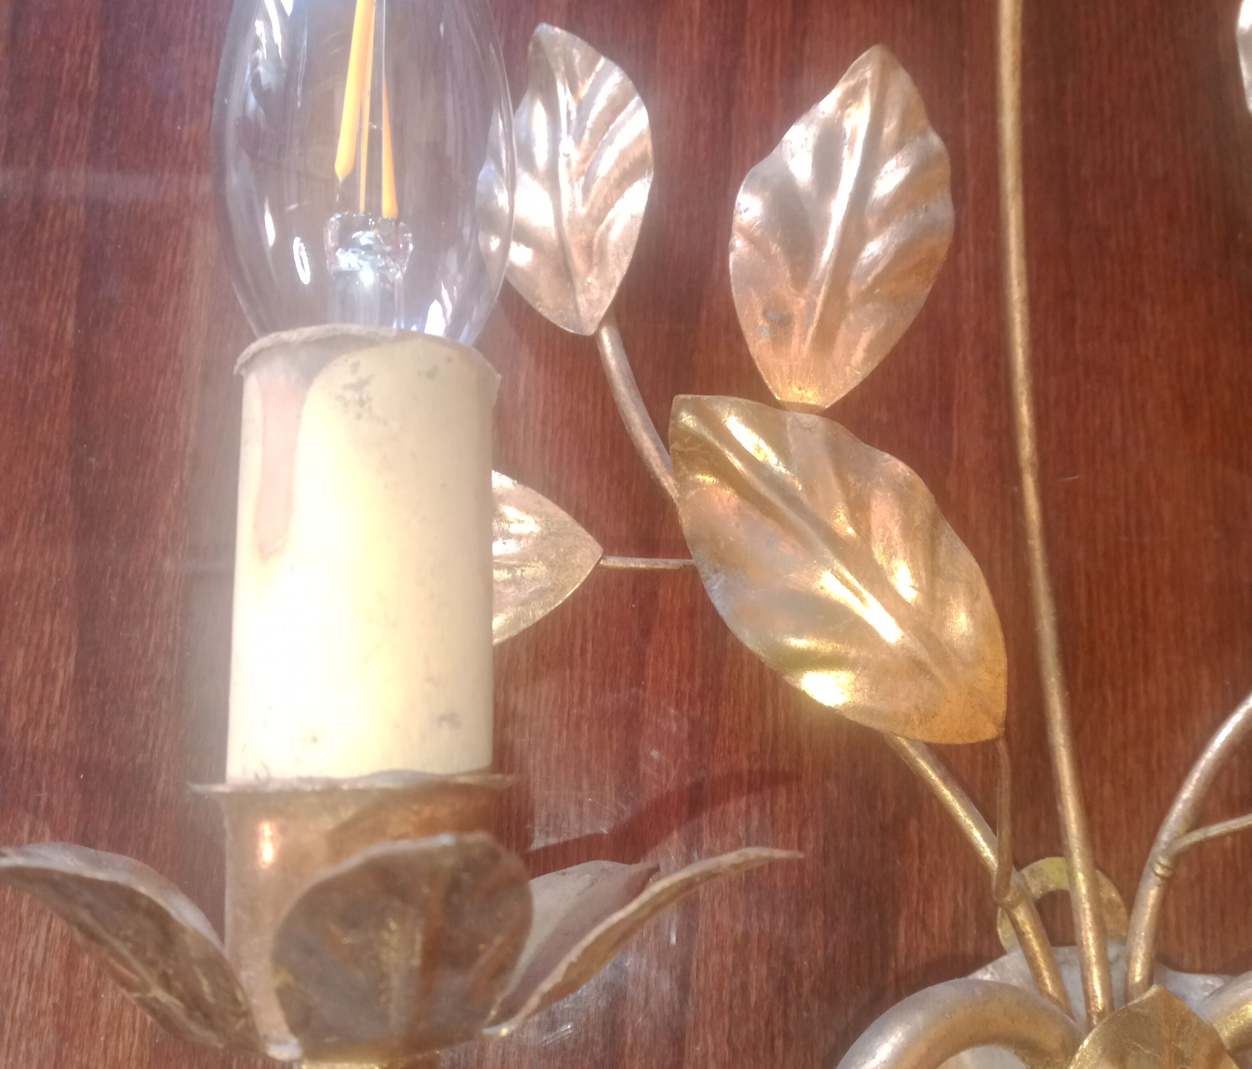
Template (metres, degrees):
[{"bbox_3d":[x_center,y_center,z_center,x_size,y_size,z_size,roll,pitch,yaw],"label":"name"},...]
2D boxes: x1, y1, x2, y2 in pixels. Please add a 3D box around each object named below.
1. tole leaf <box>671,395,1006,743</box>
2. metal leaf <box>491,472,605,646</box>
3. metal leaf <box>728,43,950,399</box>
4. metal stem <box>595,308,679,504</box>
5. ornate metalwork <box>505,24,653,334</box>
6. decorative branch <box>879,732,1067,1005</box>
[{"bbox_3d":[0.031,0.004,0.192,0.038,0.013,0.071,-41,81,-8],"label":"tole leaf"},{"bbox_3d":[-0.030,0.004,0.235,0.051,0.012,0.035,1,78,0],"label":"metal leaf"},{"bbox_3d":[0.037,-0.053,0.222,0.036,0.012,0.069,12,78,3],"label":"metal leaf"},{"bbox_3d":[0.003,-0.023,0.233,0.006,0.005,0.038,-21,81,-4],"label":"metal stem"},{"bbox_3d":[-0.011,-0.065,0.235,0.031,0.012,0.062,-9,78,-2],"label":"ornate metalwork"},{"bbox_3d":[0.061,0.051,0.210,0.015,0.008,0.049,-26,63,-5],"label":"decorative branch"}]

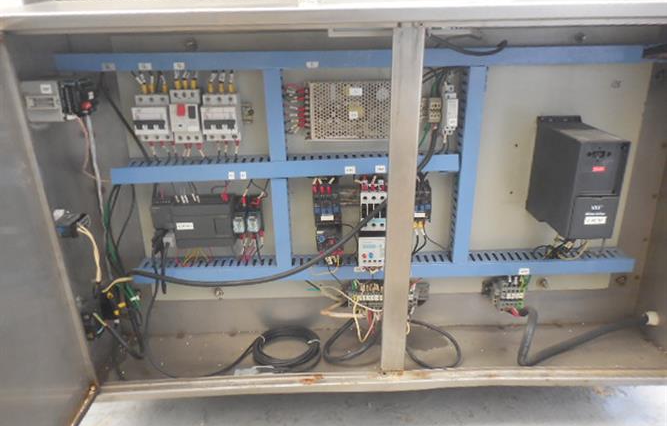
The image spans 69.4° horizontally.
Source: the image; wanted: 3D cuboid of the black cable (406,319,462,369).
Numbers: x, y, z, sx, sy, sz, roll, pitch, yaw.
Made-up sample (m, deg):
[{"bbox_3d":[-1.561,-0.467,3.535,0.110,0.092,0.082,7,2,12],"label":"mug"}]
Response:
[{"bbox_3d":[0.174,0.237,0.874,0.120,0.063,0.060,-1,20,-2],"label":"black cable"}]

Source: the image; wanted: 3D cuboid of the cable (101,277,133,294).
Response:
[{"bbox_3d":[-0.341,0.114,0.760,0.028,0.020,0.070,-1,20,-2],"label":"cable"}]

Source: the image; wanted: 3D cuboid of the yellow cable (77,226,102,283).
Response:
[{"bbox_3d":[-0.346,0.060,0.691,0.020,0.095,0.025,-1,20,-2],"label":"yellow cable"}]

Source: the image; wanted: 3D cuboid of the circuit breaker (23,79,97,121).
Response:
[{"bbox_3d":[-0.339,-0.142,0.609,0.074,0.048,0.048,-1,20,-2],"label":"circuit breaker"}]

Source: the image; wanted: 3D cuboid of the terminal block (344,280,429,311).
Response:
[{"bbox_3d":[0.100,0.140,0.873,0.155,0.055,0.048,-1,20,-2],"label":"terminal block"}]

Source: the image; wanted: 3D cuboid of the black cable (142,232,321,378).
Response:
[{"bbox_3d":[-0.179,0.136,0.844,0.307,0.268,0.120,-1,20,-2],"label":"black cable"}]

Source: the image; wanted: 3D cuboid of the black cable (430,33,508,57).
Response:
[{"bbox_3d":[0.181,-0.222,0.640,0.114,0.027,0.030,-1,20,-2],"label":"black cable"}]

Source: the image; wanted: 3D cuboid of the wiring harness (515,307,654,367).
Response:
[{"bbox_3d":[0.477,0.218,0.893,0.294,0.082,0.085,-1,20,-2],"label":"wiring harness"}]

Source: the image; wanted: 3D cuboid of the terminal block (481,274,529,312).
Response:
[{"bbox_3d":[0.316,0.138,0.881,0.068,0.061,0.050,-1,20,-2],"label":"terminal block"}]

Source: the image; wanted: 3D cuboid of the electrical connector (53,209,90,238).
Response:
[{"bbox_3d":[-0.358,0.011,0.662,0.036,0.030,0.032,-1,20,-2],"label":"electrical connector"}]

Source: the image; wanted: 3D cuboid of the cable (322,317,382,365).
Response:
[{"bbox_3d":[0.037,0.231,0.872,0.111,0.057,0.050,-1,20,-2],"label":"cable"}]

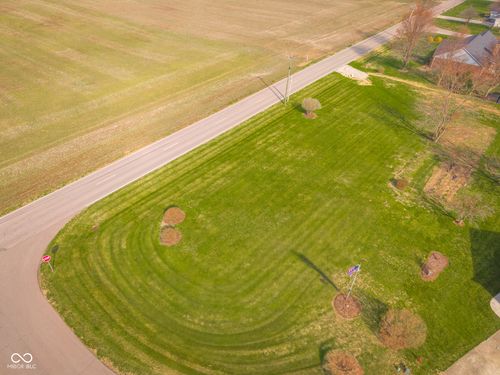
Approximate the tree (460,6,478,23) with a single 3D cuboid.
[{"bbox_3d":[87.807,-68.290,137.550,7.000,6.200,7.000,2,38,0],"label":"tree"}]

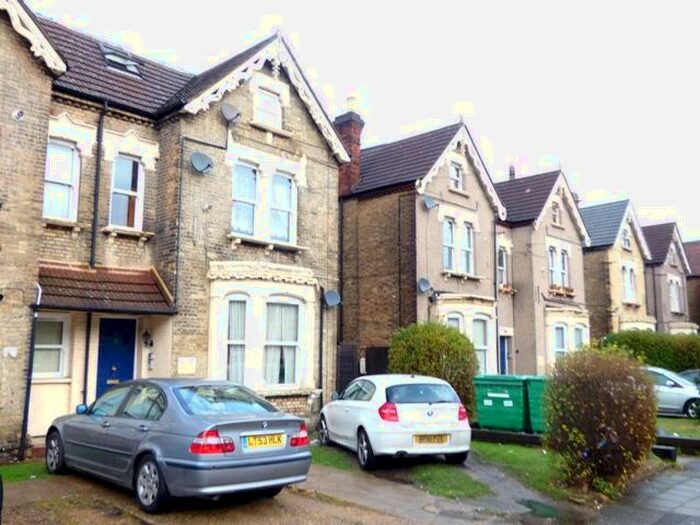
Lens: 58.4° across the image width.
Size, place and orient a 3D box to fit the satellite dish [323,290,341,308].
[{"bbox_3d":[-0.445,0.891,15.094,0.470,0.450,0.300,7,-11,-41],"label":"satellite dish"}]

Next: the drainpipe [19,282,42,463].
[{"bbox_3d":[-5.296,1.820,10.416,0.120,2.800,0.120,-8,-11,44],"label":"drainpipe"}]

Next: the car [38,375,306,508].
[{"bbox_3d":[-2.449,2.199,8.121,1.790,1.420,4.470,8,-11,-44],"label":"car"}]

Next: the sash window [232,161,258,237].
[{"bbox_3d":[-2.353,-1.405,14.140,0.120,1.610,0.730,-8,-11,43],"label":"sash window"}]

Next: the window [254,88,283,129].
[{"bbox_3d":[-1.931,-3.597,14.754,0.130,0.830,0.770,-8,-11,44],"label":"window"}]

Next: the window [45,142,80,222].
[{"bbox_3d":[-5.642,-1.595,12.175,0.130,1.540,0.740,-8,-11,44],"label":"window"}]

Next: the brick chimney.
[{"bbox_3d":[0.003,-3.968,21.684,0.830,3.400,0.660,-8,-11,44],"label":"brick chimney"}]

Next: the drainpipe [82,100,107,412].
[{"bbox_3d":[-5.035,-0.014,12.419,0.130,6.750,0.110,-8,-11,43],"label":"drainpipe"}]

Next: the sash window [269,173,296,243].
[{"bbox_3d":[-1.545,-1.300,14.994,0.120,1.610,0.780,-8,-11,43],"label":"sash window"}]

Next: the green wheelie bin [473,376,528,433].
[{"bbox_3d":[3.634,3.204,14.181,1.250,1.240,0.900,-8,-11,43],"label":"green wheelie bin"}]

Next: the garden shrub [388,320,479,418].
[{"bbox_3d":[2.242,2.945,16.752,2.400,2.620,2.300,0,-8,0],"label":"garden shrub"}]

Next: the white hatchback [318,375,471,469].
[{"bbox_3d":[0.637,2.767,11.370,1.790,1.430,4.240,3,-9,-16],"label":"white hatchback"}]

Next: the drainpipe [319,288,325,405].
[{"bbox_3d":[-0.666,2.280,15.060,0.100,3.350,0.100,-8,-11,44],"label":"drainpipe"}]

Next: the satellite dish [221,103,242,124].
[{"bbox_3d":[-2.601,-3.217,13.630,0.370,0.450,0.460,-8,-11,43],"label":"satellite dish"}]

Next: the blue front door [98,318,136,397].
[{"bbox_3d":[-4.718,2.195,12.667,0.090,2.080,0.790,-8,-11,43],"label":"blue front door"}]

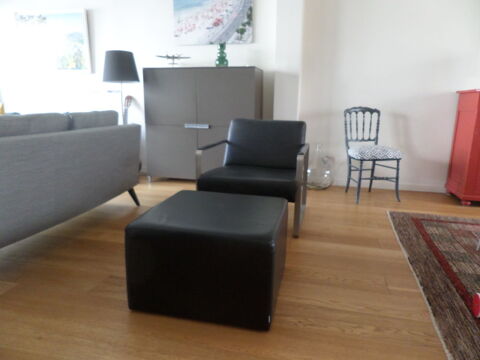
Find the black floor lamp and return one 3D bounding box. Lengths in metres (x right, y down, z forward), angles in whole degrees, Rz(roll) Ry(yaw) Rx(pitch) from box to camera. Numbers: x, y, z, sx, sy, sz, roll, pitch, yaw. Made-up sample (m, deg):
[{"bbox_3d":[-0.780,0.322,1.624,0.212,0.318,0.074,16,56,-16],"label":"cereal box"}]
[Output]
[{"bbox_3d":[-1.307,-0.693,3.768,0.393,1.450,0.393,1,12,0],"label":"black floor lamp"}]

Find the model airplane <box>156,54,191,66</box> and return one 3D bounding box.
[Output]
[{"bbox_3d":[-0.729,-1.293,3.659,0.408,0.158,0.265,-1,12,-10],"label":"model airplane"}]

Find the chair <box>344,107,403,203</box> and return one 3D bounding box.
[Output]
[{"bbox_3d":[1.298,-0.260,3.270,0.462,0.886,0.443,-1,12,-11],"label":"chair"}]

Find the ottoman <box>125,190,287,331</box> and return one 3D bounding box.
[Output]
[{"bbox_3d":[-0.109,0.332,1.597,0.608,0.389,0.566,4,12,13],"label":"ottoman"}]

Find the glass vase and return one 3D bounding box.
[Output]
[{"bbox_3d":[0.905,-0.150,3.701,0.295,0.479,0.295,1,12,0],"label":"glass vase"}]

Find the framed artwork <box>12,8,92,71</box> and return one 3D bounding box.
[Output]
[{"bbox_3d":[-2.470,-1.780,4.327,1.172,0.729,0.034,4,12,14],"label":"framed artwork"}]

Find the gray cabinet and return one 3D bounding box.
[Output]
[{"bbox_3d":[-0.404,-0.581,3.751,1.233,1.264,0.389,4,12,14],"label":"gray cabinet"}]

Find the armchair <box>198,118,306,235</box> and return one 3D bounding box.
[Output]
[{"bbox_3d":[0.140,-0.074,2.603,0.714,0.769,0.735,4,12,13],"label":"armchair"}]

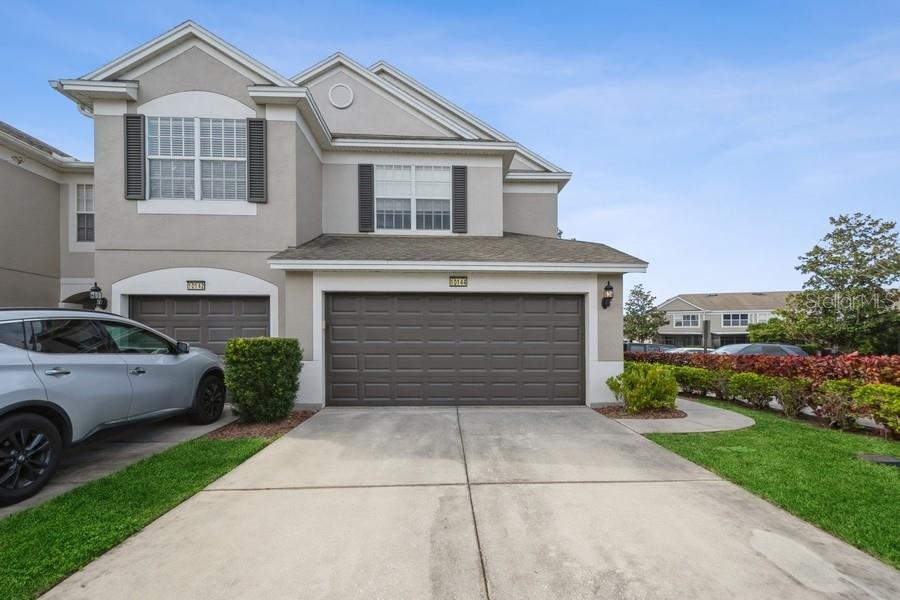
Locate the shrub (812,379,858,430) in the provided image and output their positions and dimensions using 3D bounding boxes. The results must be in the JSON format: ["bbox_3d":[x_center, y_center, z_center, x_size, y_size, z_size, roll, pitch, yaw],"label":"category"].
[{"bbox_3d":[5.580,1.530,5.450,0.590,0.730,0.610,0,-3,0],"label":"shrub"}]

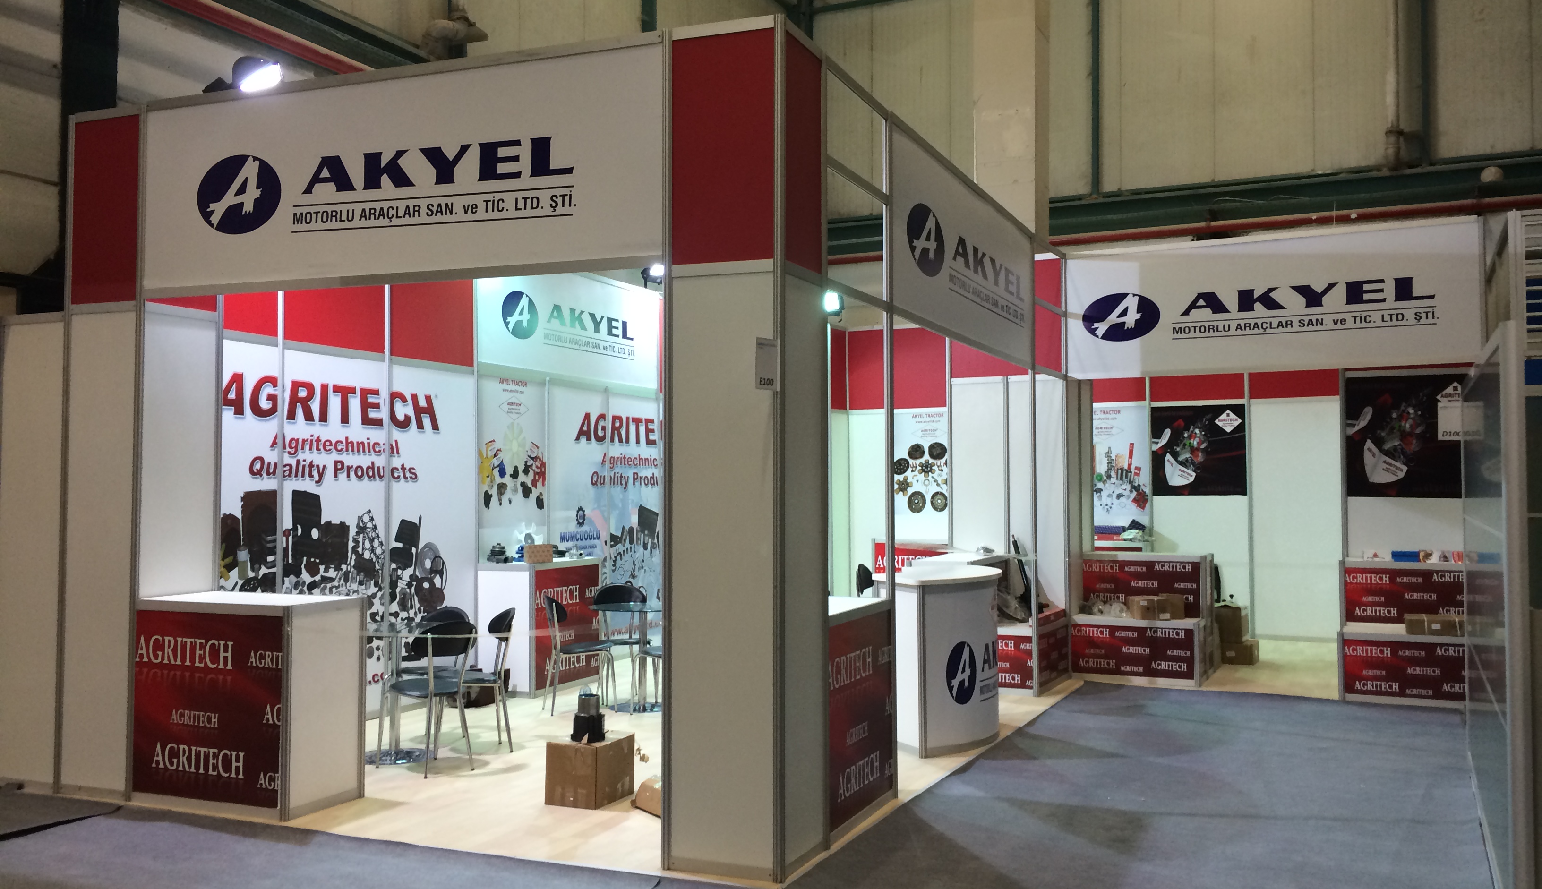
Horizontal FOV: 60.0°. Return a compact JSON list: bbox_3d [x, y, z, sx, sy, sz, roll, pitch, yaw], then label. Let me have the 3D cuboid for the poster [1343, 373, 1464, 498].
[{"bbox_3d":[4.971,-0.057,10.343,0.930,0.950,0.030,-1,-2,23],"label":"poster"}]

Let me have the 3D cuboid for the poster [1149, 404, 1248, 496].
[{"bbox_3d":[4.560,0.074,14.235,0.950,0.950,0.030,-1,-2,23],"label":"poster"}]

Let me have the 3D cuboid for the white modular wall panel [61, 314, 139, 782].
[{"bbox_3d":[-3.392,0.547,6.745,0.480,2.430,0.040,-1,-2,23],"label":"white modular wall panel"}]

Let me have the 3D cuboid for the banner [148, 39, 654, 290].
[{"bbox_3d":[-1.800,-1.237,6.198,2.940,0.930,0.050,-1,-2,23],"label":"banner"}]

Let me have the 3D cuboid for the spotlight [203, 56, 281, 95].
[{"bbox_3d":[-2.530,-1.769,6.402,0.350,0.200,0.210,0,-2,1],"label":"spotlight"}]

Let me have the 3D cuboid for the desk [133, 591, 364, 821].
[{"bbox_3d":[-2.616,1.271,6.671,1.020,1.000,0.530,-1,-2,23],"label":"desk"}]

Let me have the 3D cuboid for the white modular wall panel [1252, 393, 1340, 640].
[{"bbox_3d":[5.348,0.766,13.423,0.960,2.430,0.040,-1,-2,23],"label":"white modular wall panel"}]

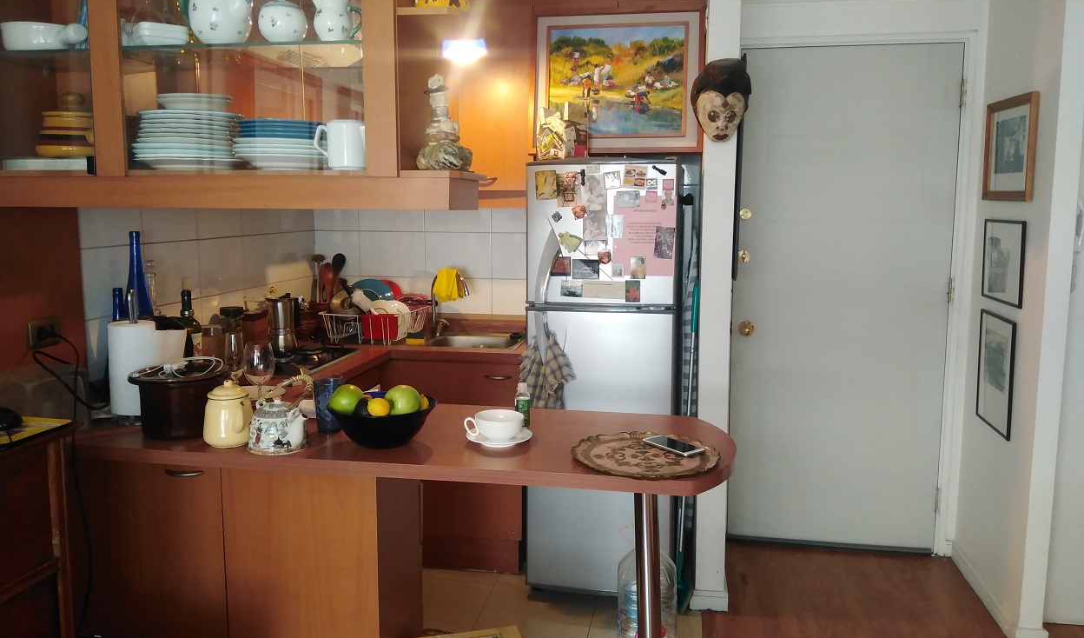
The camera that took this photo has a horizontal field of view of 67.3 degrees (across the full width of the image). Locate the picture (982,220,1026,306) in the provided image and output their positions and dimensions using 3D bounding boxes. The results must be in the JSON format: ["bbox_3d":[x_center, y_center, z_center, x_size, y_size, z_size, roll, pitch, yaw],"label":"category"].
[{"bbox_3d":[1.585,-0.198,2.806,0.022,0.281,0.379,1,7,11],"label":"picture"}]

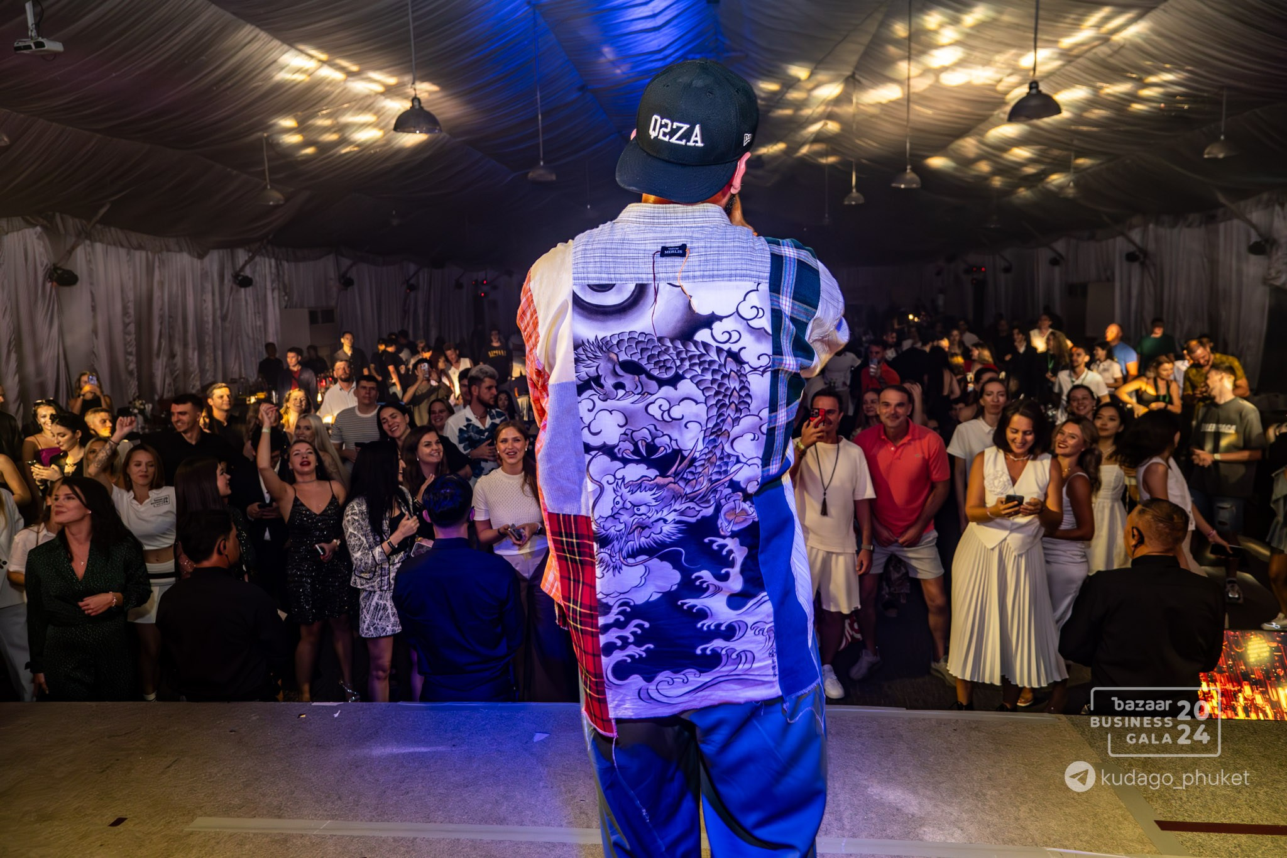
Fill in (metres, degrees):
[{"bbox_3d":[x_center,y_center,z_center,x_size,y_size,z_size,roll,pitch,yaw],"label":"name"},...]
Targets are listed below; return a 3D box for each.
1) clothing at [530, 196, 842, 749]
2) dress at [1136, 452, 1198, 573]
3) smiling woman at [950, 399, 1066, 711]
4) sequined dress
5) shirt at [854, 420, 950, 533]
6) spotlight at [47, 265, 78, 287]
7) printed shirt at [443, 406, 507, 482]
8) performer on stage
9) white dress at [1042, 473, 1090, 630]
[{"bbox_3d":[0.065,0.065,1.408,0.530,0.834,0.380,-1,9,5],"label":"clothing"},{"bbox_3d":[2.664,0.559,4.351,0.360,0.880,0.400,-1,9,3],"label":"dress"},{"bbox_3d":[1.907,0.679,4.489,0.600,1.686,0.450,1,9,17],"label":"smiling woman"},{"bbox_3d":[-1.761,0.695,4.660,0.390,0.784,0.300,-3,9,-9],"label":"sequined dress"},{"bbox_3d":[1.467,0.285,4.860,0.560,0.670,0.300,1,9,14],"label":"shirt"},{"bbox_3d":[-8.603,-2.271,12.700,0.400,0.300,0.330,4,10,30],"label":"spotlight"},{"bbox_3d":[-1.098,0.197,5.596,0.500,0.700,0.320,-6,10,-26],"label":"printed shirt"},{"bbox_3d":[0.067,0.307,1.486,0.540,1.766,0.440,-1,9,5],"label":"performer on stage"},{"bbox_3d":[2.250,0.680,4.622,0.320,0.900,0.380,-10,12,-44],"label":"white dress"}]

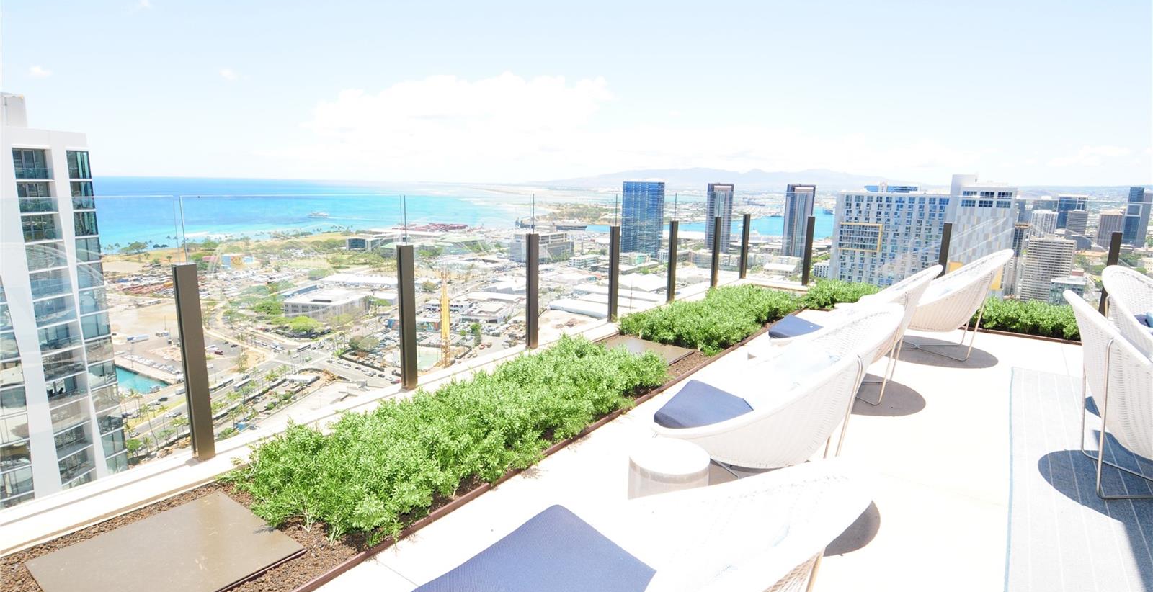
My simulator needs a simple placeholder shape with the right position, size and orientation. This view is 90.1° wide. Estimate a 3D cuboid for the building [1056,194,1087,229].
[{"bbox_3d":[1100.613,-170.519,1285.580,35.000,105.900,35.000,-3,12,-21],"label":"building"}]

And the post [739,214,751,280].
[{"bbox_3d":[2.236,-0.651,7.618,0.065,0.838,0.070,9,13,35],"label":"post"}]

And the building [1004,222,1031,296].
[{"bbox_3d":[478.027,-39.033,631.936,20.000,78.709,20.000,-10,15,-44],"label":"building"}]

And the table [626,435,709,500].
[{"bbox_3d":[0.302,0.726,1.920,0.275,0.420,0.275,1,11,0],"label":"table"}]

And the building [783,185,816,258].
[{"bbox_3d":[382.507,-131.008,992.039,36.000,119.746,34.000,1,11,0],"label":"building"}]

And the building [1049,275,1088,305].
[{"bbox_3d":[451.279,2.517,530.486,23.000,34.531,27.000,9,13,34],"label":"building"}]

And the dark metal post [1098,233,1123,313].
[{"bbox_3d":[5.132,-0.199,5.543,0.070,0.838,0.050,9,13,35],"label":"dark metal post"}]

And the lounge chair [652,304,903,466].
[{"bbox_3d":[0.816,0.414,2.462,0.950,0.845,0.970,6,12,23],"label":"lounge chair"}]

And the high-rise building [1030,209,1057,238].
[{"bbox_3d":[879.481,-120.499,1084.922,34.000,75.683,34.000,-10,15,-44],"label":"high-rise building"}]

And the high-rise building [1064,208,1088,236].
[{"bbox_3d":[978.667,-127.117,1131.903,28.000,74.444,30.000,-10,15,-44],"label":"high-rise building"}]

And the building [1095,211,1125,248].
[{"bbox_3d":[1084.375,-131.956,1171.320,35.000,70.804,30.000,11,15,41],"label":"building"}]

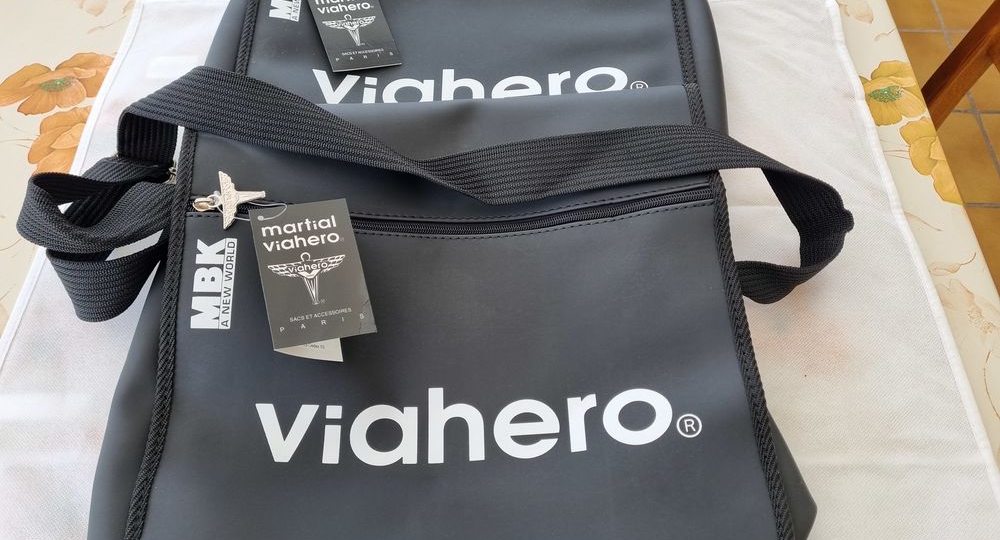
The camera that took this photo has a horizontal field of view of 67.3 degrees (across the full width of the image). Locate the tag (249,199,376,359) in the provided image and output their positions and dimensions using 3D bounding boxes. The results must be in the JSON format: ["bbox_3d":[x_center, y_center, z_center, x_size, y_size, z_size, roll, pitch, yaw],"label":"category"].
[{"bbox_3d":[-0.109,0.003,0.437,0.057,0.008,0.091,-10,67,-19],"label":"tag"}]

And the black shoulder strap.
[{"bbox_3d":[-0.040,-0.040,0.482,0.550,0.115,0.130,0,58,0],"label":"black shoulder strap"}]

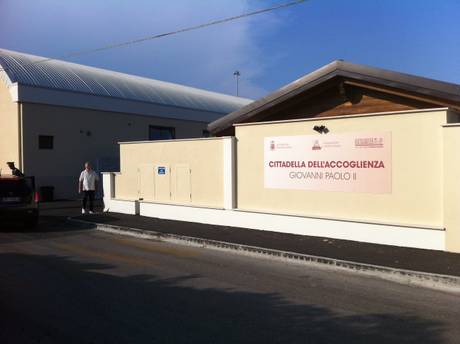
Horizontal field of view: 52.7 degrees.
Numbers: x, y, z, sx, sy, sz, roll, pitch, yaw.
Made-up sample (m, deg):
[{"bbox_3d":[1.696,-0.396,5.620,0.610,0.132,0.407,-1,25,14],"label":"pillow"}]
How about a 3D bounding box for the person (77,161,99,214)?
[{"bbox_3d":[-4.721,0.550,15.500,0.640,1.730,0.380,0,1,-18],"label":"person"}]

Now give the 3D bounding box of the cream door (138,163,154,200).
[{"bbox_3d":[-2.658,0.333,14.915,0.800,1.150,0.070,1,1,43],"label":"cream door"}]

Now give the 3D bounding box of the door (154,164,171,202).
[{"bbox_3d":[-2.068,0.343,14.365,0.780,1.150,0.070,1,1,43],"label":"door"}]

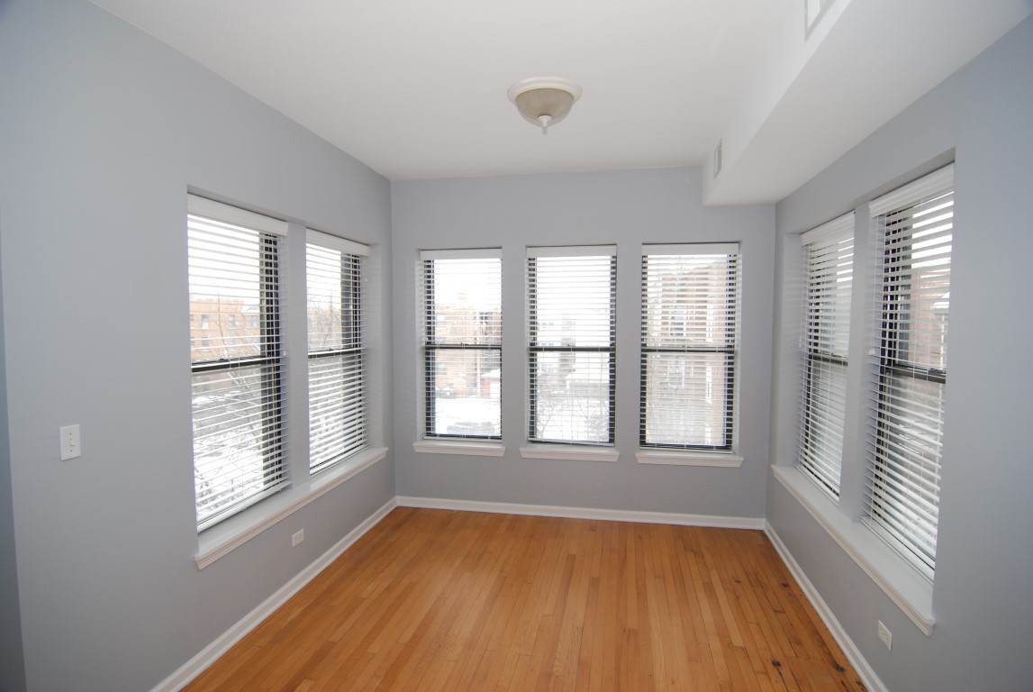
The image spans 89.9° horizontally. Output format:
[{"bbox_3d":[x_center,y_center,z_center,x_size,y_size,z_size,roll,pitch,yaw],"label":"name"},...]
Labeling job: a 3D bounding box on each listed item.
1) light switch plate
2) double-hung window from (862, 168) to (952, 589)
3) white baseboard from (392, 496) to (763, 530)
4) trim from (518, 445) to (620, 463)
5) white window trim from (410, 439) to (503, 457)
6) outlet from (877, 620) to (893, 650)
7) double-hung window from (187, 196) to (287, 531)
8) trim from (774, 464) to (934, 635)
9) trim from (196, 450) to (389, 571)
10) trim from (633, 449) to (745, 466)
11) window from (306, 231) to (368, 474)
[{"bbox_3d":[-1.573,0.340,1.828,0.012,0.115,0.070,1,3,11],"label":"light switch plate"},{"bbox_3d":[1.742,0.119,2.249,0.111,1.652,0.863,1,3,11],"label":"double-hung window"},{"bbox_3d":[0.438,1.372,4.245,3.010,0.103,0.020,1,3,10],"label":"white baseboard"},{"bbox_3d":[0.435,0.886,4.253,0.812,0.090,0.149,1,3,10],"label":"trim"},{"bbox_3d":[-0.474,0.877,4.410,0.805,0.090,0.149,1,3,10],"label":"white window trim"},{"bbox_3d":[1.559,1.227,2.192,0.010,0.071,0.115,1,3,11],"label":"outlet"},{"bbox_3d":[-1.526,0.085,2.829,0.111,1.652,0.838,1,3,11],"label":"double-hung window"},{"bbox_3d":[1.732,0.964,2.765,0.166,0.095,1.975,1,3,11],"label":"trim"},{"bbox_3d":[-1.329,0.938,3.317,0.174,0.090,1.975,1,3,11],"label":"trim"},{"bbox_3d":[1.353,0.895,4.095,0.808,0.090,0.149,1,3,10],"label":"trim"},{"bbox_3d":[-1.324,0.029,3.824,0.111,1.652,0.896,1,3,11],"label":"window"}]

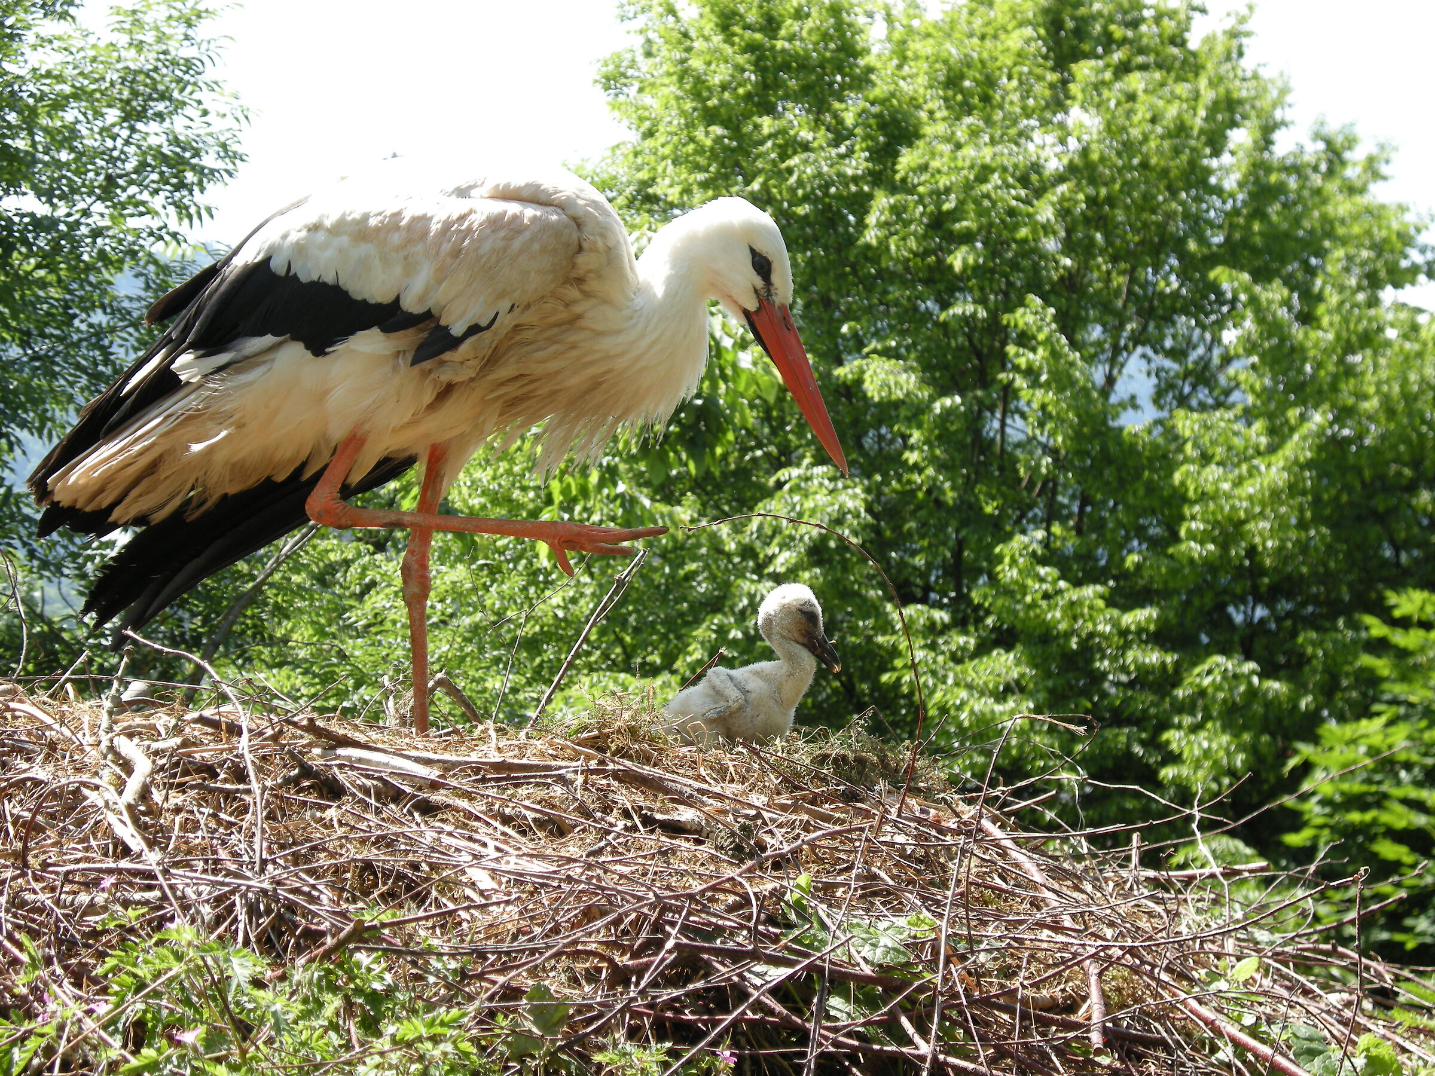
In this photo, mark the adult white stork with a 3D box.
[{"bbox_3d":[-0.255,-0.056,2.400,0.740,0.570,0.270,0,-5,5],"label":"adult white stork"}]

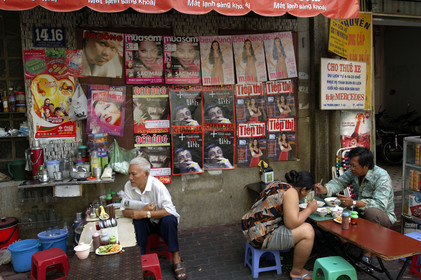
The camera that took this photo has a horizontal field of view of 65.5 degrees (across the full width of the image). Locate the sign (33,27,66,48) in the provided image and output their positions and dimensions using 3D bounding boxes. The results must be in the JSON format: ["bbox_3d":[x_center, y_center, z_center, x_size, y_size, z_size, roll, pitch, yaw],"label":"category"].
[{"bbox_3d":[-1.643,-1.048,3.345,0.298,0.199,0.015,-3,5,-15],"label":"sign"}]

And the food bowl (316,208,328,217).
[{"bbox_3d":[0.964,0.624,2.810,0.108,0.058,0.108,-2,5,0],"label":"food bowl"}]

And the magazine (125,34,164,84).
[{"bbox_3d":[-0.717,-0.884,3.607,0.408,0.537,0.010,-3,5,-15],"label":"magazine"}]

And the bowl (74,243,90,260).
[{"bbox_3d":[-0.807,0.705,2.061,0.110,0.080,0.110,-2,5,0],"label":"bowl"}]

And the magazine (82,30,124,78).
[{"bbox_3d":[-1.190,-0.942,3.614,0.437,0.493,0.020,4,2,-12],"label":"magazine"}]

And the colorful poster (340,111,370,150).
[{"bbox_3d":[1.955,-0.129,4.385,0.469,0.505,0.010,-3,5,-17],"label":"colorful poster"}]

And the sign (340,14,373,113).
[{"bbox_3d":[1.917,-1.033,4.311,0.511,1.286,0.030,-3,5,-17],"label":"sign"}]

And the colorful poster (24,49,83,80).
[{"bbox_3d":[-1.586,-0.781,3.379,0.590,0.287,0.010,-2,4,-15],"label":"colorful poster"}]

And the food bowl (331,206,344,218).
[{"bbox_3d":[1.079,0.615,2.779,0.115,0.075,0.115,-2,5,0],"label":"food bowl"}]

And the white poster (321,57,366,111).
[{"bbox_3d":[1.708,-0.697,4.169,0.728,0.631,0.025,-3,3,-22],"label":"white poster"}]

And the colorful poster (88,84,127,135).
[{"bbox_3d":[-1.159,-0.327,3.646,0.399,0.550,0.020,3,2,-12],"label":"colorful poster"}]

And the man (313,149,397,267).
[{"bbox_3d":[1.275,0.530,2.859,0.680,1.040,0.570,-5,4,-44],"label":"man"}]

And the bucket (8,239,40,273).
[{"bbox_3d":[-1.624,1.035,2.871,0.280,0.240,0.280,-2,3,0],"label":"bucket"}]

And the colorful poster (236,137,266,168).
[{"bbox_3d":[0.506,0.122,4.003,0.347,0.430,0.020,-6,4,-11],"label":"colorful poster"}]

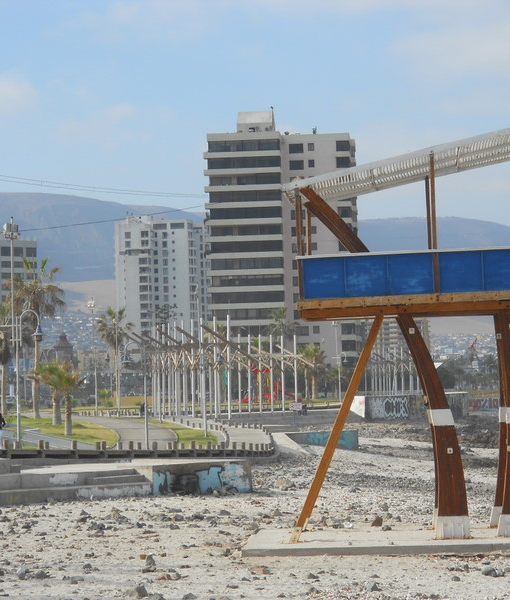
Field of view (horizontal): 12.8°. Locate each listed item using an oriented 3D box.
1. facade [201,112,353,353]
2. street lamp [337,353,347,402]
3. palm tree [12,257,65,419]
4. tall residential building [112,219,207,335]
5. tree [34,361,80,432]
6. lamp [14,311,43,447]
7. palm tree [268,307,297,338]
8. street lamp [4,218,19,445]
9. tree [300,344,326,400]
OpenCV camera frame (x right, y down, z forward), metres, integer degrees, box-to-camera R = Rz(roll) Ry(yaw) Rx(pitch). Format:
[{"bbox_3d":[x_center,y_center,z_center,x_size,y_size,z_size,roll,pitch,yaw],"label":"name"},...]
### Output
[{"bbox_3d":[4.566,-7.388,376.000,24.000,46.000,20.000,-2,-2,5],"label":"facade"},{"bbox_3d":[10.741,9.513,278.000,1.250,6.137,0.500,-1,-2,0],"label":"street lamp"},{"bbox_3d":[-16.920,2.931,177.000,4.220,12.661,4.220,-1,-2,0],"label":"palm tree"},{"bbox_3d":[-27.743,1.632,672.000,23.000,52.500,23.000,-2,-2,12],"label":"tall residential building"},{"bbox_3d":[-11.685,5.798,134.000,2.700,4.250,2.700,-1,-2,0],"label":"tree"},{"bbox_3d":[-10.001,3.466,100.000,1.400,6.100,0.650,-1,-2,0],"label":"lamp"},{"bbox_3d":[3.709,7.087,300.000,4.100,12.400,4.100,-1,-2,0],"label":"palm tree"},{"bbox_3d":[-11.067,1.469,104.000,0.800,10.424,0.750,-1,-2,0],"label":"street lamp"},{"bbox_3d":[7.515,9.410,296.000,3.400,7.319,3.400,-1,-2,0],"label":"tree"}]

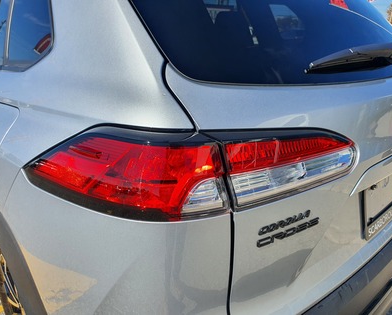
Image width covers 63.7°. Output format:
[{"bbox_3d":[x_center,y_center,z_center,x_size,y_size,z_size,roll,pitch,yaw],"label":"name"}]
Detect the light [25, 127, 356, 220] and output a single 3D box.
[{"bbox_3d":[-0.023,-0.002,0.585,0.690,0.160,0.270,-1,16,-5],"label":"light"}]

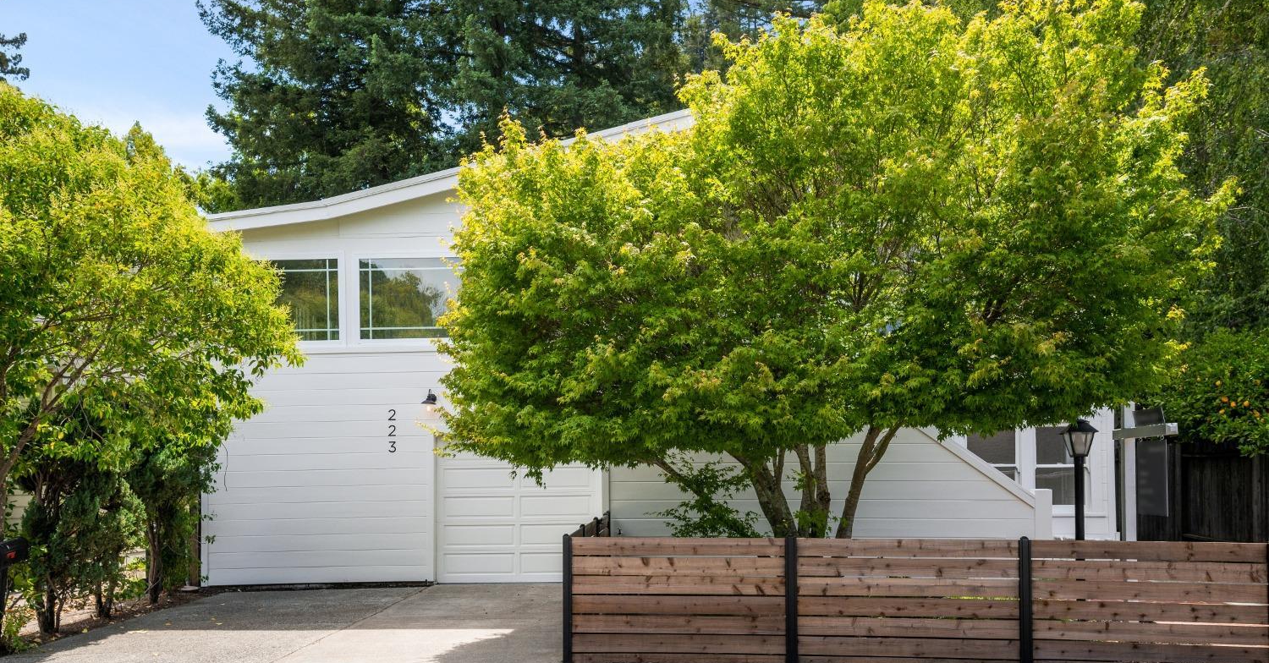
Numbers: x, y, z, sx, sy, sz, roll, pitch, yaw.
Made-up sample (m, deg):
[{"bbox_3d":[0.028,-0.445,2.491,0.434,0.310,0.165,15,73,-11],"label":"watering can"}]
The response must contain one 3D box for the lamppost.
[{"bbox_3d":[3.850,1.670,9.150,0.250,1.840,0.250,0,-1,0],"label":"lamppost"}]

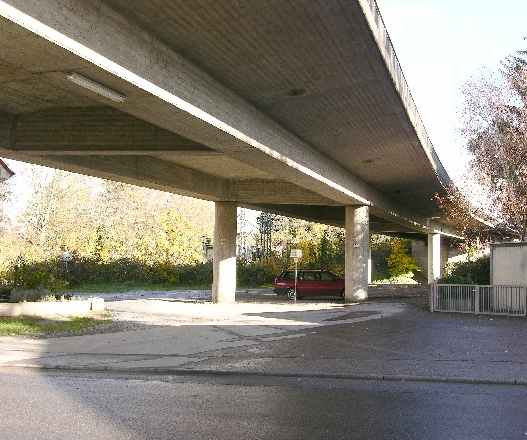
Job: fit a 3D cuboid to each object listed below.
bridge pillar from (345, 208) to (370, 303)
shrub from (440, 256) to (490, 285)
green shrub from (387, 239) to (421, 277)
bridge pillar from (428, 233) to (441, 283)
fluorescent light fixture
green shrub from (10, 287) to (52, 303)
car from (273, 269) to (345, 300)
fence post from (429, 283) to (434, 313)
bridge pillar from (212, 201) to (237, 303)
[{"bbox_3d":[4.388,1.557,27.700,0.830,4.500,0.830,2,-5,-16],"label":"bridge pillar"},{"bbox_3d":[9.484,2.713,28.000,2.400,2.100,2.200,1,-4,0],"label":"shrub"},{"bbox_3d":[14.156,3.792,60.000,3.100,3.800,2.800,1,-4,0],"label":"green shrub"},{"bbox_3d":[15.561,3.585,54.000,0.830,4.610,0.830,2,-5,-16],"label":"bridge pillar"},{"bbox_3d":[-2.594,-2.061,9.300,0.170,0.100,1.270,-1,-5,20],"label":"fluorescent light fixture"},{"bbox_3d":[-7.663,2.471,19.600,1.250,0.540,0.900,1,-4,0],"label":"green shrub"},{"bbox_3d":[2.701,3.267,29.776,4.500,1.450,1.700,1,-4,-4],"label":"car"},{"bbox_3d":[6.394,2.947,22.450,0.100,1.120,0.100,4,-5,-30],"label":"fence post"},{"bbox_3d":[-1.713,1.419,26.400,0.830,4.470,0.830,2,-5,-16],"label":"bridge pillar"}]

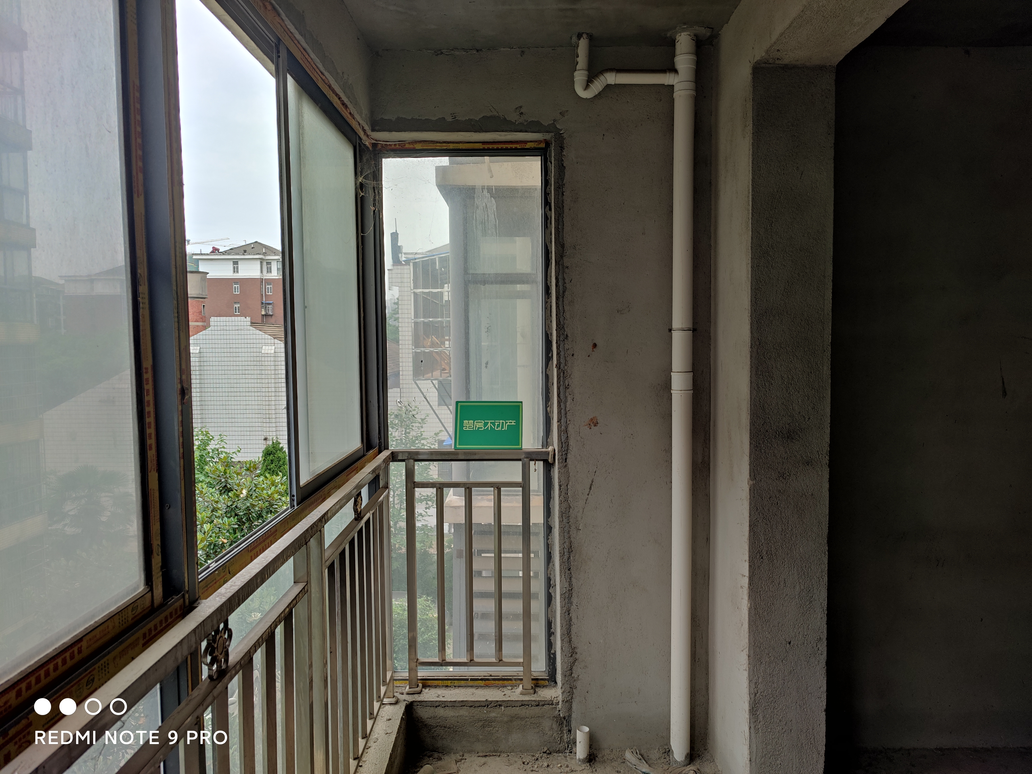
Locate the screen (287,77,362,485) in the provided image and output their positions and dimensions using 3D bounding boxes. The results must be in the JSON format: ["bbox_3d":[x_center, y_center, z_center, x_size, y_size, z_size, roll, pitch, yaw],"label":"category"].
[{"bbox_3d":[-0.608,-0.310,2.454,0.050,1.141,0.804,0,4,1],"label":"screen"}]

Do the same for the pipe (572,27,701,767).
[{"bbox_3d":[0.451,0.101,2.823,0.452,2.779,0.111,0,4,1],"label":"pipe"}]

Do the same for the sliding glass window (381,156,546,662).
[{"bbox_3d":[-0.207,0.136,3.095,0.653,2.166,0.050,0,4,1],"label":"sliding glass window"}]

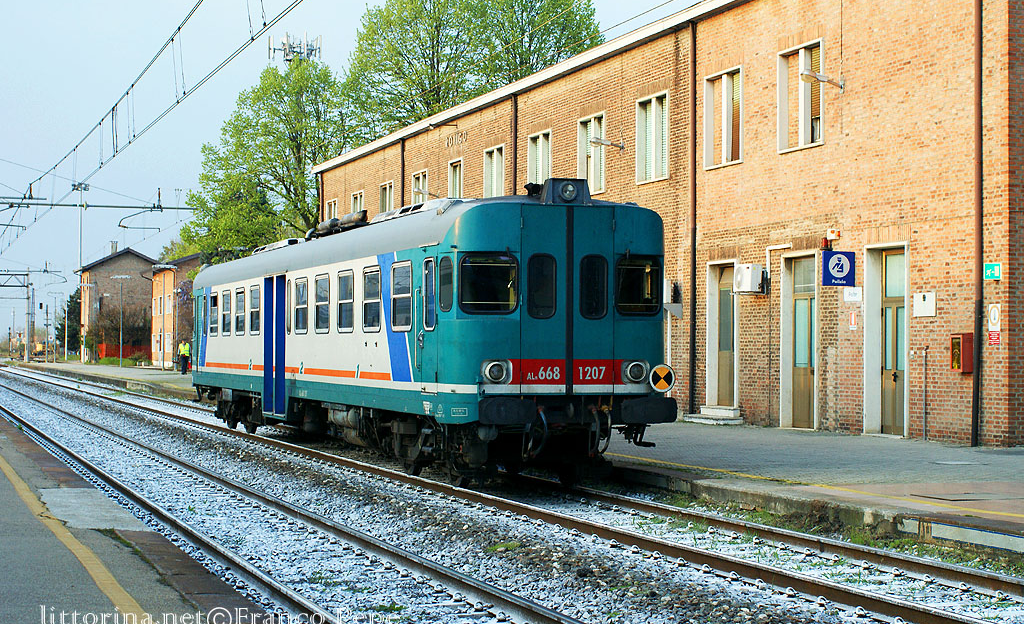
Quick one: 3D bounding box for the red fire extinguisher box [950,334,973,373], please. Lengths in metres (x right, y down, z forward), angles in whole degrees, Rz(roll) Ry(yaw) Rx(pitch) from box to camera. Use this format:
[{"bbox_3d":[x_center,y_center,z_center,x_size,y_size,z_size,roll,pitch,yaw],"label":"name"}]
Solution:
[{"bbox_3d":[6.955,0.643,29.438,0.190,0.575,0.360,0,-1,-18],"label":"red fire extinguisher box"}]

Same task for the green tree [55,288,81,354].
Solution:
[{"bbox_3d":[-46.034,1.026,199.998,4.400,8.034,4.400,0,-1,-18],"label":"green tree"}]

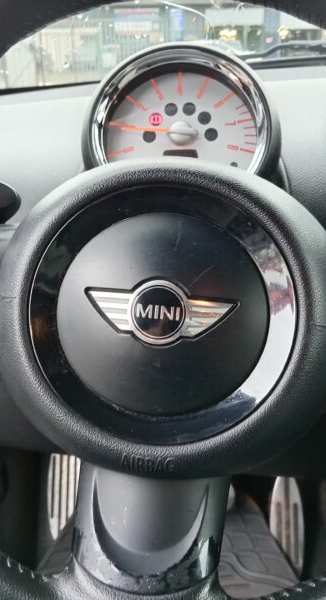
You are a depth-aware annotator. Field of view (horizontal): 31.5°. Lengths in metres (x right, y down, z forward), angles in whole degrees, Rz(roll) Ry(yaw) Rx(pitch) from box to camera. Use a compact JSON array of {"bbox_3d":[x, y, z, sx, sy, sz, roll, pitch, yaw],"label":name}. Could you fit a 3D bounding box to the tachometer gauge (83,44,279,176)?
[{"bbox_3d":[0.012,-0.102,0.395,0.127,0.127,0.065,0,-3,1],"label":"tachometer gauge"}]

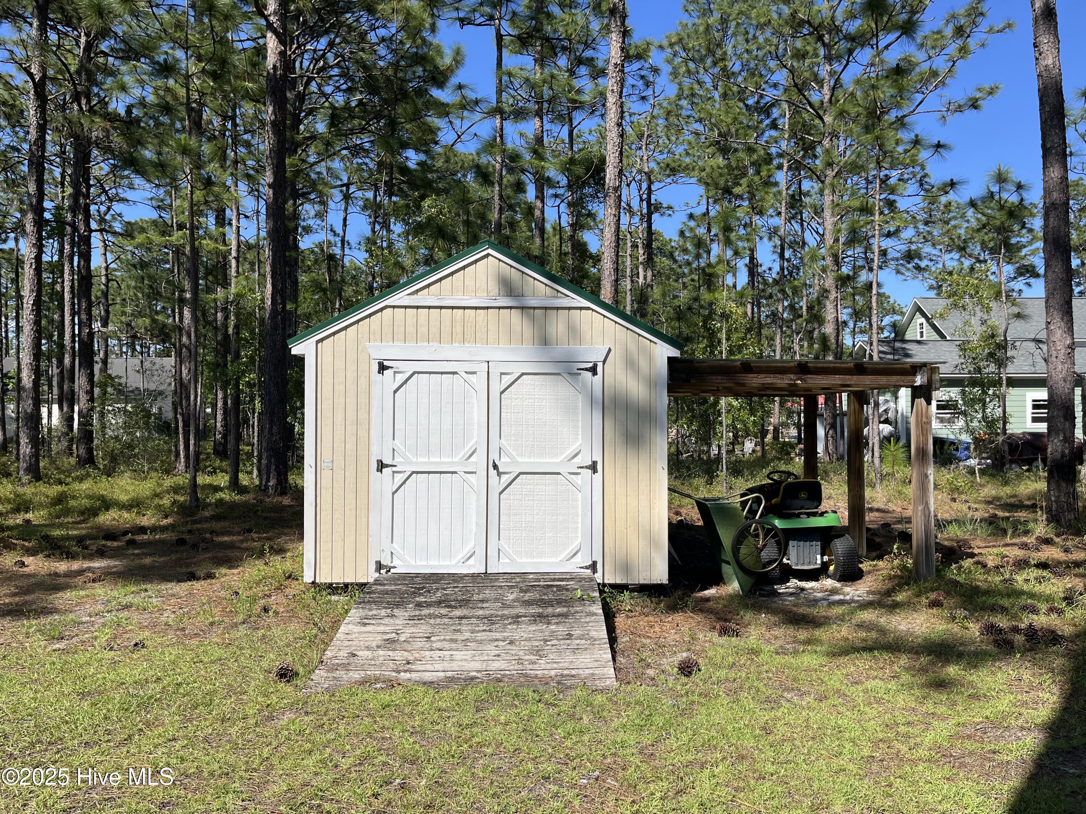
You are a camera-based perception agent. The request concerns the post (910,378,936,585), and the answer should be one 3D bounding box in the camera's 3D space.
[{"bbox_3d":[3.548,0.673,7.623,0.145,1.880,0.145,0,-1,-1],"label":"post"}]

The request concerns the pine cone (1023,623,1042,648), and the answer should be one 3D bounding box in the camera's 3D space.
[{"bbox_3d":[3.385,1.578,5.640,0.125,0.147,0.128,0,-1,-1],"label":"pine cone"}]

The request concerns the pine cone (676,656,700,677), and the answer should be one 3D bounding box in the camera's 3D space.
[{"bbox_3d":[0.897,1.601,5.030,0.138,0.119,0.133,0,-1,-1],"label":"pine cone"}]

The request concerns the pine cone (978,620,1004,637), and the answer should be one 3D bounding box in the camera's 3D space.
[{"bbox_3d":[3.224,1.597,5.870,0.171,0.114,0.123,0,-1,-1],"label":"pine cone"}]

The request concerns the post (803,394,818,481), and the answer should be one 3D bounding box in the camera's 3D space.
[{"bbox_3d":[3.482,0.765,10.621,0.145,1.840,0.145,0,-1,-1],"label":"post"}]

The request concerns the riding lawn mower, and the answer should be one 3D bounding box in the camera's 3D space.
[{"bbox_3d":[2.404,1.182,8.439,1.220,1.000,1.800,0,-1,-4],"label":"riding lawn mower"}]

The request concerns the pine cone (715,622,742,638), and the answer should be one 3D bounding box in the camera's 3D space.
[{"bbox_3d":[1.325,1.595,5.830,0.176,0.106,0.123,0,-1,-1],"label":"pine cone"}]

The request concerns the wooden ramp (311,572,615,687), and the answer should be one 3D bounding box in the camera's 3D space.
[{"bbox_3d":[-0.479,1.554,5.895,1.850,0.290,2.160,0,-1,-1],"label":"wooden ramp"}]

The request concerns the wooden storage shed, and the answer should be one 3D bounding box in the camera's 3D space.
[{"bbox_3d":[-0.520,0.094,8.929,3.370,2.980,3.850,0,-1,-1],"label":"wooden storage shed"}]

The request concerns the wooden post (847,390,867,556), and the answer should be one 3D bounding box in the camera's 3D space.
[{"bbox_3d":[3.515,0.729,9.121,0.145,1.840,0.145,0,-1,-1],"label":"wooden post"}]

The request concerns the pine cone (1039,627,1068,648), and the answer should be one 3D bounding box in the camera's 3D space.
[{"bbox_3d":[3.525,1.593,5.630,0.180,0.128,0.133,0,-1,-1],"label":"pine cone"}]

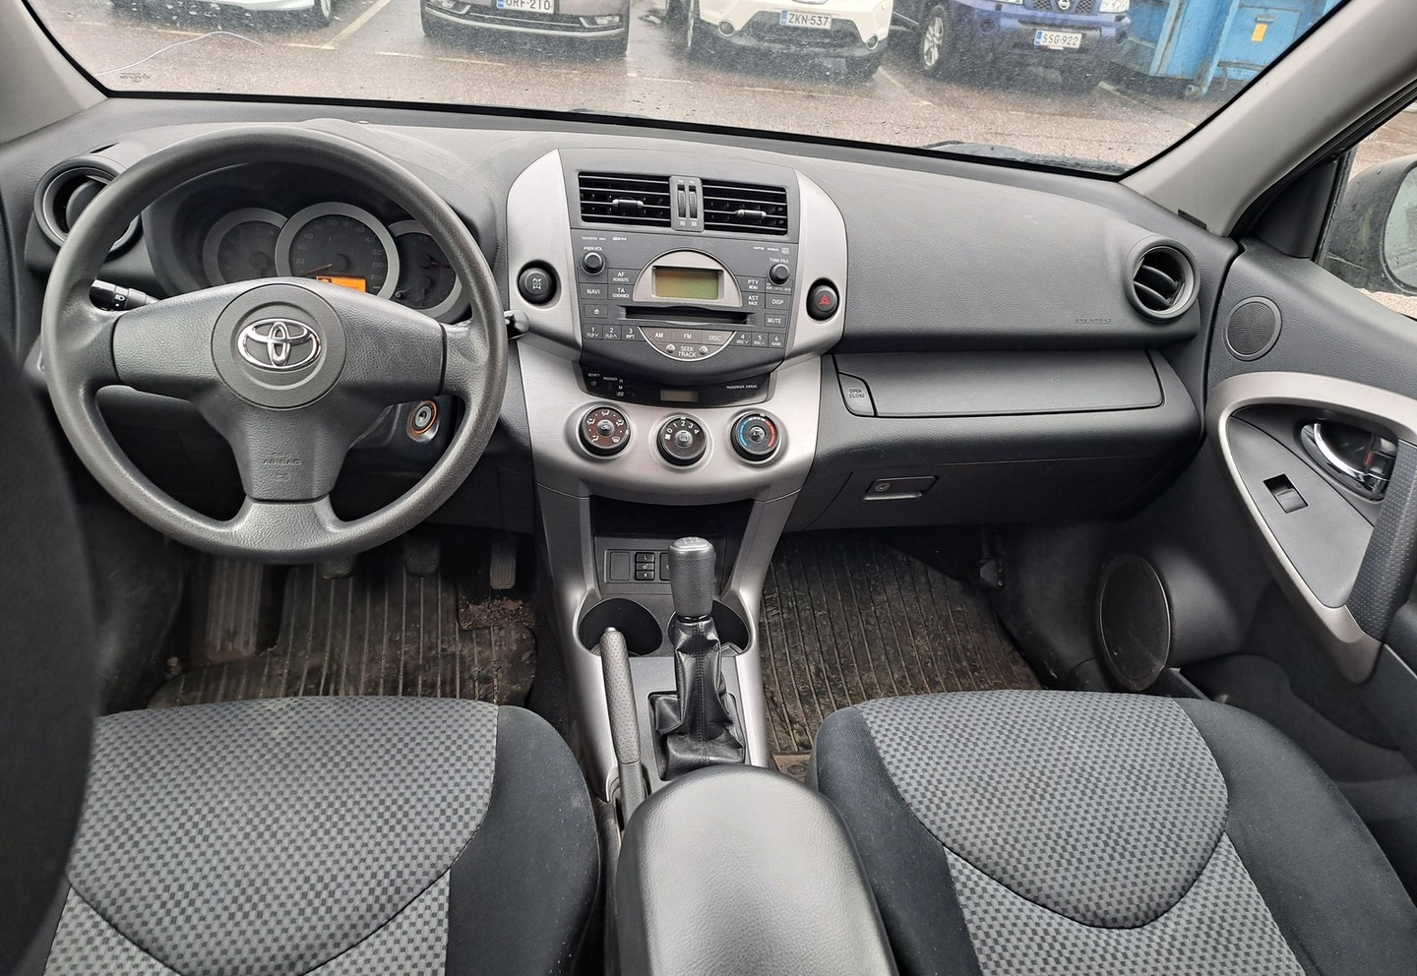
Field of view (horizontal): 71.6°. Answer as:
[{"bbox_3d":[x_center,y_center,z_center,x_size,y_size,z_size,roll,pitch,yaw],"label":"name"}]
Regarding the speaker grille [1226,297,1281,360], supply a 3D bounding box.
[{"bbox_3d":[0.642,-0.188,1.160,0.013,0.077,0.077,3,31,-23],"label":"speaker grille"}]

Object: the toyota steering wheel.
[{"bbox_3d":[-0.368,-0.122,0.866,0.376,0.376,0.095,0,4,-11],"label":"toyota steering wheel"}]

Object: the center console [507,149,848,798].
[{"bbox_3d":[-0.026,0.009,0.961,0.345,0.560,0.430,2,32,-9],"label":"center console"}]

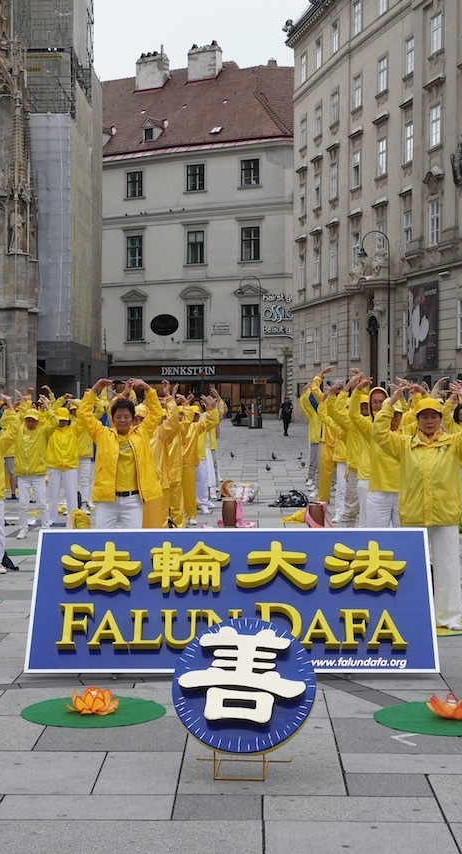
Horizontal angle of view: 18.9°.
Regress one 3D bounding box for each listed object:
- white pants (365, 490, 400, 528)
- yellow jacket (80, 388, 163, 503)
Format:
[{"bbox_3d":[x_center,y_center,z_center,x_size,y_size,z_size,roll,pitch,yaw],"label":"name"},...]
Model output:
[{"bbox_3d":[1.385,0.893,12.200,0.420,0.840,0.280,0,1,0],"label":"white pants"},{"bbox_3d":[-0.774,0.134,9.800,0.600,0.810,0.360,0,1,0],"label":"yellow jacket"}]

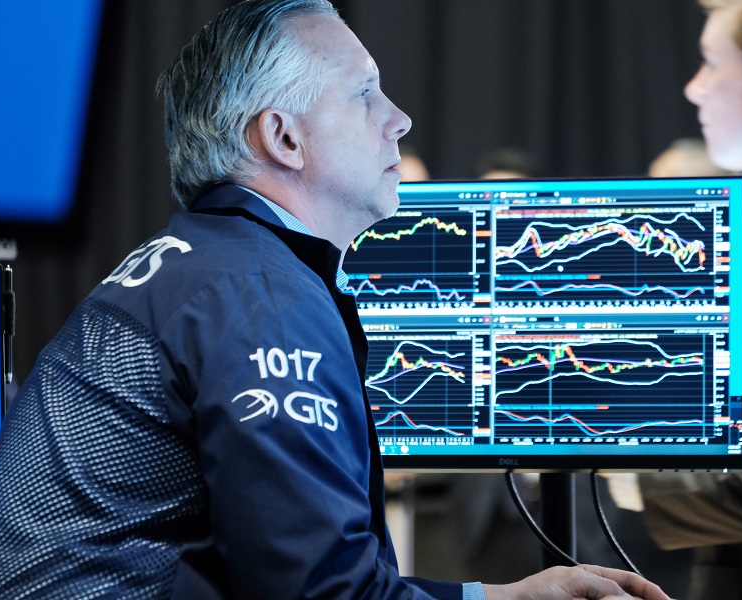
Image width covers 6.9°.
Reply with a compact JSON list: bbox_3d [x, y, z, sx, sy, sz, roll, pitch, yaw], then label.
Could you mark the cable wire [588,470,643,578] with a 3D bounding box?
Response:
[{"bbox_3d":[0.267,0.244,6.710,0.052,0.118,0.035,0,-1,18],"label":"cable wire"}]

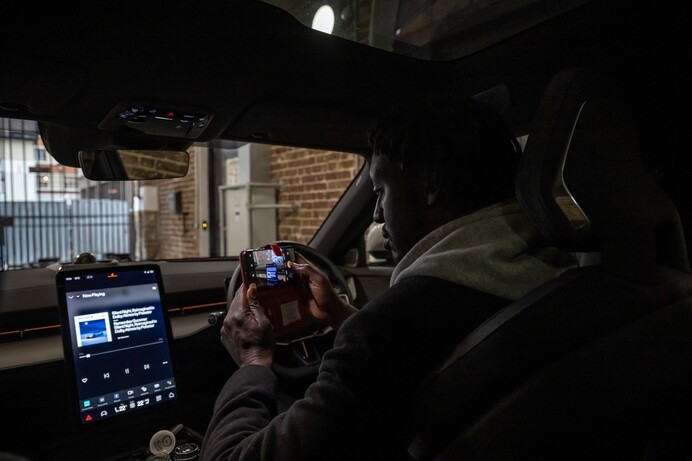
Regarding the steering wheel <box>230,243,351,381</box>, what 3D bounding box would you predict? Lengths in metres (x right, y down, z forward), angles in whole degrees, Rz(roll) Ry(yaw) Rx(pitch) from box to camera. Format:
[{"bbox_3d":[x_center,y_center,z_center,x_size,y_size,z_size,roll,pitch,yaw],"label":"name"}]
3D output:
[{"bbox_3d":[-0.137,0.201,1.209,0.370,0.358,0.090,-2,-19,-41],"label":"steering wheel"}]

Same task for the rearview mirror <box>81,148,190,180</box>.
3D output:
[{"bbox_3d":[-0.430,-0.135,0.956,0.032,0.060,0.243,5,10,31],"label":"rearview mirror"}]

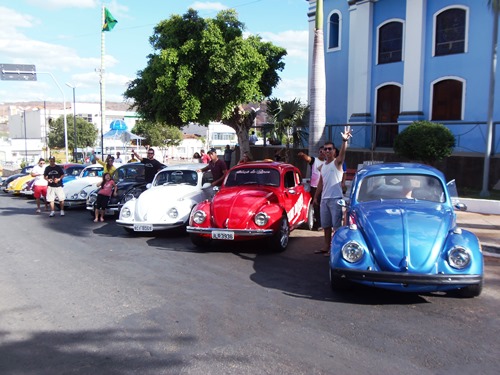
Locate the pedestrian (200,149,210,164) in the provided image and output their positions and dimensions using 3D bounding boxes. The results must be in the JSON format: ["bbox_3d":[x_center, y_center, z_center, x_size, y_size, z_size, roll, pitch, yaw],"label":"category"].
[{"bbox_3d":[-2.234,-1.059,22.000,0.540,1.700,0.380,1,5,27],"label":"pedestrian"}]

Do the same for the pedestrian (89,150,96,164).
[{"bbox_3d":[-11.247,-1.811,31.000,0.500,1.700,0.360,2,5,30],"label":"pedestrian"}]

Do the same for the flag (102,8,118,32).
[{"bbox_3d":[-8.763,-10.490,27.218,1.000,1.450,0.400,0,6,0],"label":"flag"}]

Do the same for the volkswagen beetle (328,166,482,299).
[{"bbox_3d":[2.088,0.394,6.078,1.560,1.490,4.050,1,5,17],"label":"volkswagen beetle"}]

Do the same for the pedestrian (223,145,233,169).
[{"bbox_3d":[-1.142,-1.331,22.500,0.520,1.720,0.360,-1,5,0],"label":"pedestrian"}]

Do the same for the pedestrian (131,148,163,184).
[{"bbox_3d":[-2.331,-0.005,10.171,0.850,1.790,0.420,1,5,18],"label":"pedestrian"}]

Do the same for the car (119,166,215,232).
[{"bbox_3d":[-1.352,0.169,9.710,1.560,1.490,4.050,1,5,17],"label":"car"}]

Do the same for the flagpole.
[{"bbox_3d":[-9.342,-5.857,27.709,0.200,11.250,0.200,2,6,0],"label":"flagpole"}]

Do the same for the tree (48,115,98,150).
[{"bbox_3d":[-22.404,-6.537,55.000,6.200,5.400,6.000,0,5,0],"label":"tree"}]

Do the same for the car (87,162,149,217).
[{"bbox_3d":[-3.148,0.016,12.908,1.550,1.500,4.050,0,5,14],"label":"car"}]

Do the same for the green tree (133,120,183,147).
[{"bbox_3d":[-9.393,-4.348,44.000,5.100,4.850,4.900,-1,5,0],"label":"green tree"}]

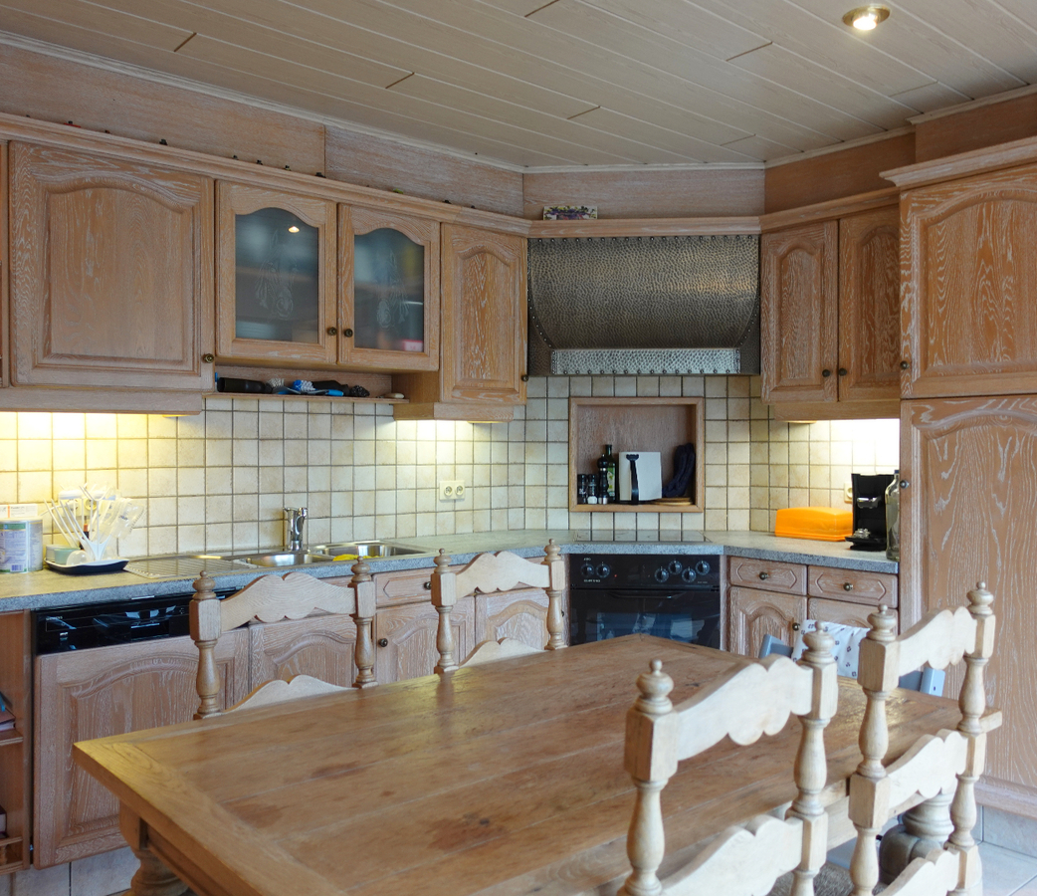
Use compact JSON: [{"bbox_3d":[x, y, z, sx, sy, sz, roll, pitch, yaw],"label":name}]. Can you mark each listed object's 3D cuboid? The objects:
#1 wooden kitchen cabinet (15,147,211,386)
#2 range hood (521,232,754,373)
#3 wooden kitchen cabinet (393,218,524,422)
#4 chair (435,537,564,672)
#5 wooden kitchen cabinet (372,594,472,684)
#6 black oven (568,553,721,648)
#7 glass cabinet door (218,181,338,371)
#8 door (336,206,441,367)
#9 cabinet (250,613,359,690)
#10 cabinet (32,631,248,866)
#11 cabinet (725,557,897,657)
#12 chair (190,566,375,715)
[{"bbox_3d":[-1.363,-0.546,2.941,0.611,0.715,0.345,0,0,-40],"label":"wooden kitchen cabinet"},{"bbox_3d":[0.550,-0.613,4.040,0.992,0.590,0.452,0,0,5],"label":"range hood"},{"bbox_3d":[-0.244,-0.501,3.744,0.429,0.762,0.352,0,0,-38],"label":"wooden kitchen cabinet"},{"bbox_3d":[0.094,0.744,2.120,0.449,1.020,0.490,0,0,-38],"label":"chair"},{"bbox_3d":[-0.517,0.866,3.506,0.438,0.590,0.567,0,0,-40],"label":"wooden kitchen cabinet"},{"bbox_3d":[0.496,0.712,3.773,0.601,0.597,0.561,0,0,0],"label":"black oven"},{"bbox_3d":[-0.846,-0.603,3.160,0.450,0.594,0.029,0,0,-40],"label":"glass cabinet door"},{"bbox_3d":[-0.483,-0.587,3.346,0.439,0.578,0.030,0,0,-38],"label":"door"},{"bbox_3d":[-0.836,0.821,3.107,0.428,0.599,0.571,0,0,-38],"label":"cabinet"},{"bbox_3d":[-1.238,0.834,2.788,0.587,0.576,0.571,0,0,-38],"label":"cabinet"},{"bbox_3d":[1.250,0.769,3.425,0.561,0.689,0.669,0,0,-41],"label":"cabinet"},{"bbox_3d":[-0.350,0.738,1.669,0.420,1.007,0.460,0,0,-40],"label":"chair"}]

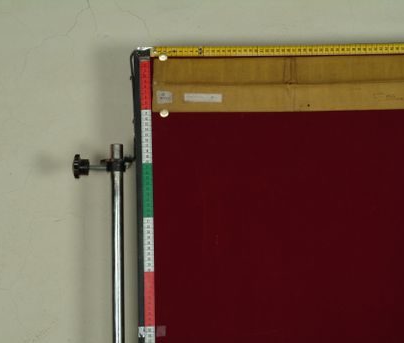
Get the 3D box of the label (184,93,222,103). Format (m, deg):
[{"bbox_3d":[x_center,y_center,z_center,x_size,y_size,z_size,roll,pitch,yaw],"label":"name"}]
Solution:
[{"bbox_3d":[0.003,-0.138,2.360,0.071,0.016,0.001,-1,-4,5],"label":"label"}]

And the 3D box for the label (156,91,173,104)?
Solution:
[{"bbox_3d":[-0.070,-0.140,2.365,0.029,0.023,0.001,-1,-4,5],"label":"label"}]

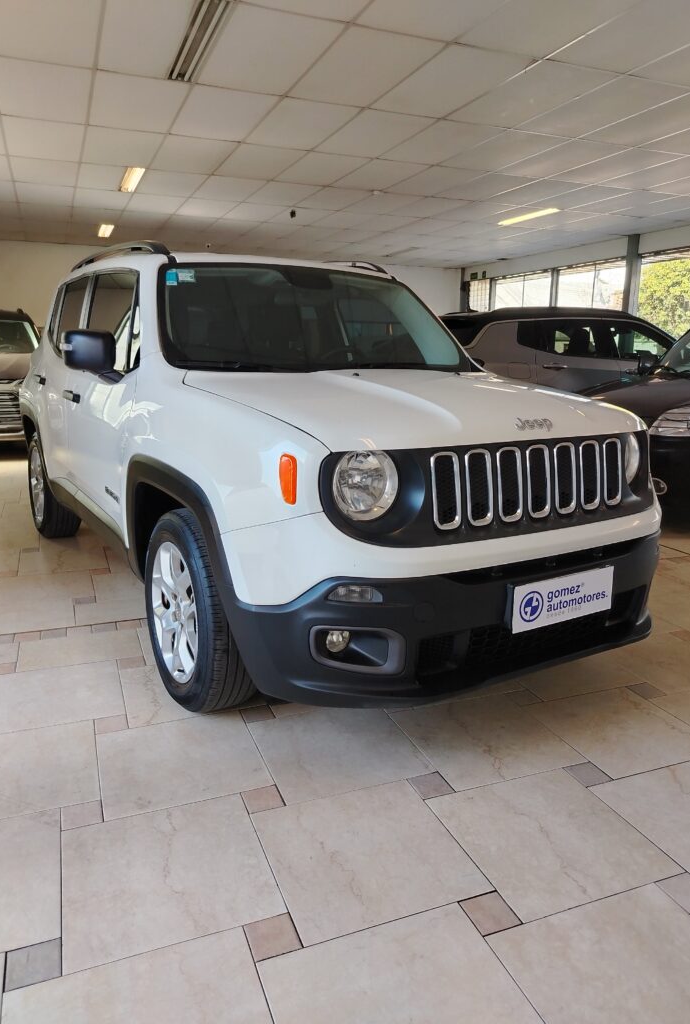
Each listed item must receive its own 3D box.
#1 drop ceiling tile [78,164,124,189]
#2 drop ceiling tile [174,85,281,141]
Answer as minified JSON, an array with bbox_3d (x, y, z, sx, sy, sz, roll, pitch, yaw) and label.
[{"bbox_3d":[-2.451,-3.384,7.161,0.444,0.025,1.210,-4,14,-21],"label":"drop ceiling tile"},{"bbox_3d":[-0.918,-2.934,5.239,0.602,0.025,1.210,-4,14,-21],"label":"drop ceiling tile"}]

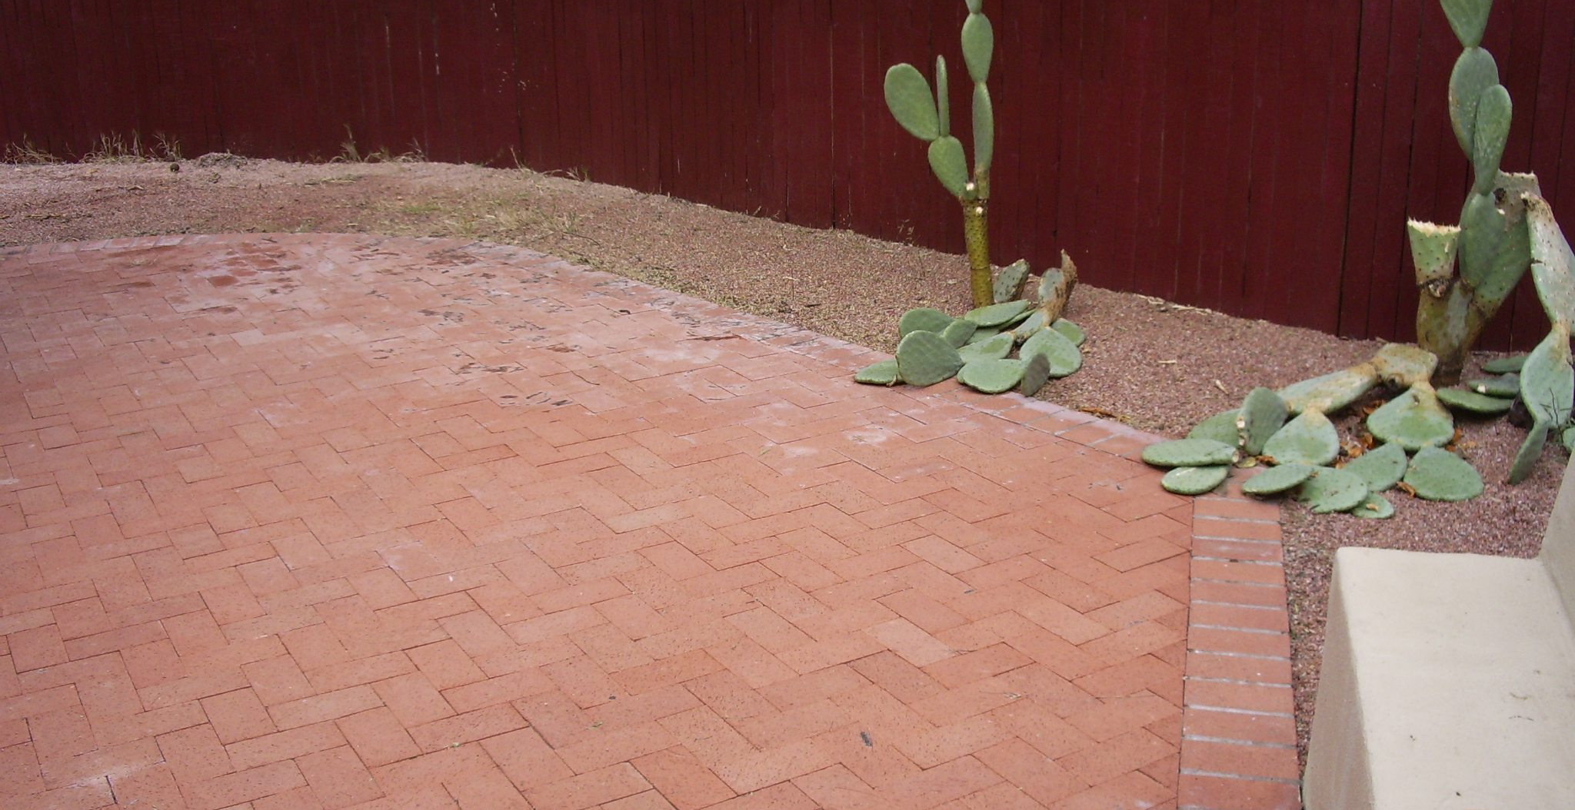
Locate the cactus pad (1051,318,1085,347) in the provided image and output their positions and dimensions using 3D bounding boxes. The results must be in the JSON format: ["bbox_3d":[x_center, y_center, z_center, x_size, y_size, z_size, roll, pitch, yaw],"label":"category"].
[{"bbox_3d":[0.904,-0.240,5.155,0.125,0.045,0.190,-5,18,-11],"label":"cactus pad"}]

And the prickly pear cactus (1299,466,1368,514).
[{"bbox_3d":[1.296,0.203,3.782,0.170,0.035,0.230,6,22,21],"label":"prickly pear cactus"}]

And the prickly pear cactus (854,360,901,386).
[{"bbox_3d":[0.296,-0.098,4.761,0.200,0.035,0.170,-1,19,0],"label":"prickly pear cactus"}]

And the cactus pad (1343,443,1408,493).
[{"bbox_3d":[1.438,0.162,3.888,0.220,0.060,0.145,-16,23,-38],"label":"cactus pad"}]

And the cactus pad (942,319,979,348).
[{"bbox_3d":[0.526,-0.214,4.937,0.150,0.100,0.035,-36,-18,-3],"label":"cactus pad"}]

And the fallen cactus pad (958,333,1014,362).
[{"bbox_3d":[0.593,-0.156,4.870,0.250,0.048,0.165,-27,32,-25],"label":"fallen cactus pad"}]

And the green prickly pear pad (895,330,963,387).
[{"bbox_3d":[0.424,-0.136,4.709,0.200,0.170,0.040,2,-6,5],"label":"green prickly pear pad"}]

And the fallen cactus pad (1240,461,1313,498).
[{"bbox_3d":[1.193,0.181,3.874,0.155,0.042,0.245,2,17,41],"label":"fallen cactus pad"}]

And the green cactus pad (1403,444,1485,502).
[{"bbox_3d":[1.593,0.173,3.863,0.195,0.060,0.230,-5,18,-12],"label":"green cactus pad"}]

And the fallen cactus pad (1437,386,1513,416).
[{"bbox_3d":[1.893,-0.004,4.395,0.225,0.050,0.140,7,20,24],"label":"fallen cactus pad"}]

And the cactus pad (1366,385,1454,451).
[{"bbox_3d":[1.613,0.032,4.120,0.210,0.040,0.250,7,40,23],"label":"cactus pad"}]

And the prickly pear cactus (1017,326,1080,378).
[{"bbox_3d":[0.796,-0.158,4.812,0.180,0.035,0.240,-1,39,0],"label":"prickly pear cactus"}]

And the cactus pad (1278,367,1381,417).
[{"bbox_3d":[1.471,-0.038,4.322,0.290,0.050,0.120,-20,23,-12],"label":"cactus pad"}]

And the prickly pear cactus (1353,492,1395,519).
[{"bbox_3d":[1.381,0.235,3.749,0.110,0.030,0.140,-14,22,-33],"label":"prickly pear cactus"}]

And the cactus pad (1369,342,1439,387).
[{"bbox_3d":[1.771,-0.112,4.566,0.195,0.120,0.130,-1,18,0],"label":"cactus pad"}]

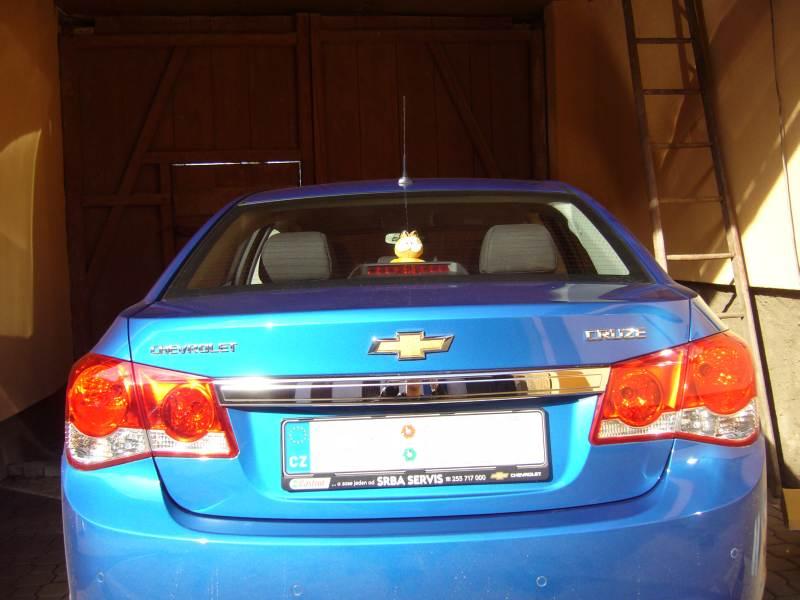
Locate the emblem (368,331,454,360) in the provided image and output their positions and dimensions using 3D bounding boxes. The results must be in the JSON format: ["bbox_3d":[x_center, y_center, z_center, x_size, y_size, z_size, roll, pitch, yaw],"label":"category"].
[{"bbox_3d":[0.023,0.092,1.635,0.173,0.060,0.018,-2,-10,0],"label":"emblem"}]

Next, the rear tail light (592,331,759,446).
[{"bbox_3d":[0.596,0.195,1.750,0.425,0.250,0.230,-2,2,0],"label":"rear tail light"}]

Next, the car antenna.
[{"bbox_3d":[0.015,-0.507,2.590,0.040,0.310,0.055,-2,22,0],"label":"car antenna"}]

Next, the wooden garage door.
[{"bbox_3d":[-0.728,-0.709,6.566,3.870,3.140,0.110,-2,2,-3],"label":"wooden garage door"}]

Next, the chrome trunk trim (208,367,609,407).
[{"bbox_3d":[0.025,0.174,1.605,0.790,0.056,0.070,-2,2,0],"label":"chrome trunk trim"}]

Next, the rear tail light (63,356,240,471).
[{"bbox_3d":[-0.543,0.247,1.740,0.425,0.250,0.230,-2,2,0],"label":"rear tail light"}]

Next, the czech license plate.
[{"bbox_3d":[0.032,0.299,1.610,0.530,0.135,0.020,-2,-2,0],"label":"czech license plate"}]

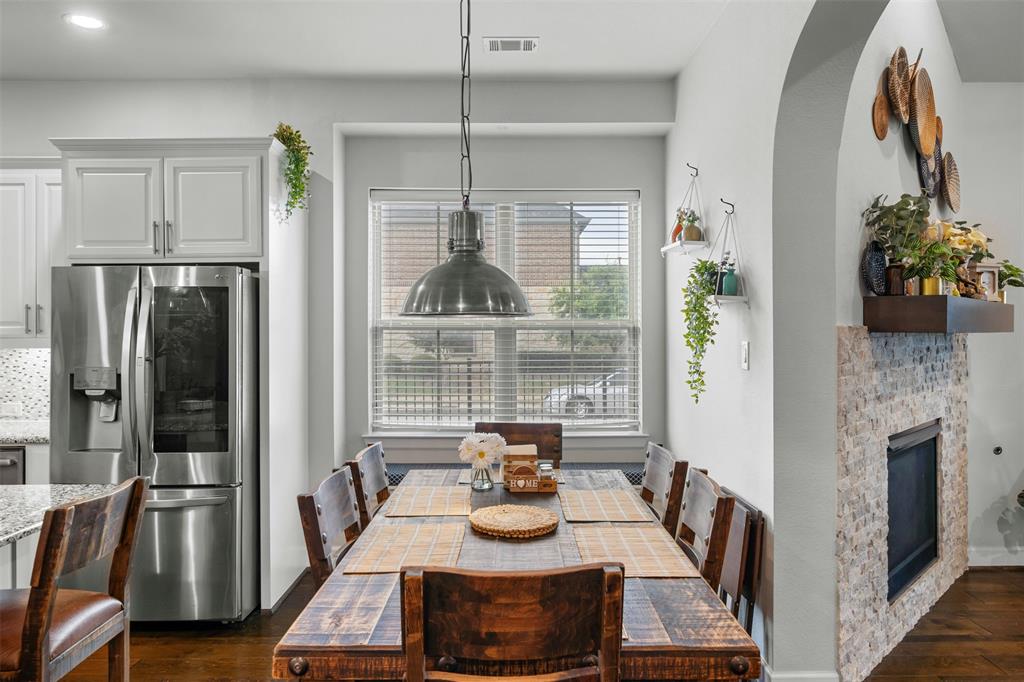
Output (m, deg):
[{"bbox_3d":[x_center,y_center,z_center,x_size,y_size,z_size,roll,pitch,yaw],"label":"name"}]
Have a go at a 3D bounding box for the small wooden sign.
[{"bbox_3d":[0.086,0.617,2.800,0.215,0.085,0.080,0,0,-5],"label":"small wooden sign"}]

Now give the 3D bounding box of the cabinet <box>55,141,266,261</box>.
[{"bbox_3d":[-1.795,-0.718,3.642,1.100,0.620,0.630,0,1,0],"label":"cabinet"}]

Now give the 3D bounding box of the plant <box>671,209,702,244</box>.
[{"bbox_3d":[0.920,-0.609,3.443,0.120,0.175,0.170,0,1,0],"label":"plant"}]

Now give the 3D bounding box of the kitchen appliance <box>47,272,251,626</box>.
[{"bbox_3d":[-1.775,0.520,3.540,0.910,1.770,0.870,0,0,0],"label":"kitchen appliance"}]

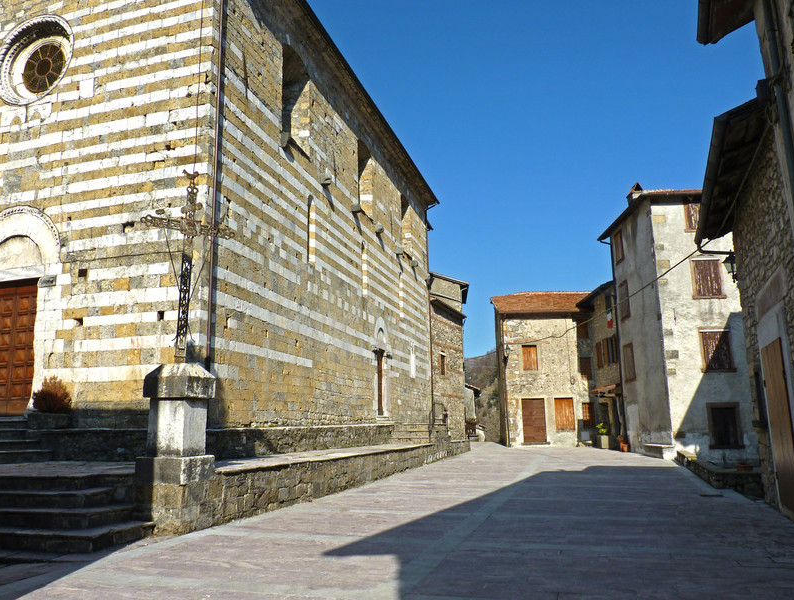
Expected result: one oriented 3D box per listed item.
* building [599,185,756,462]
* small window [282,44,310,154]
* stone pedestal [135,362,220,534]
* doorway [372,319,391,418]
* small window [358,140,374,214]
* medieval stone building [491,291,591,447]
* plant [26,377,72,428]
[{"bbox_3d":[12.255,1.305,25.850,5.300,9.900,6.200,-2,-11,5],"label":"building"},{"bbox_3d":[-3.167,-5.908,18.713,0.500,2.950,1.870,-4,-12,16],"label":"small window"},{"bbox_3d":[-3.353,2.201,9.434,0.820,2.463,0.820,-4,-12,16],"label":"stone pedestal"},{"bbox_3d":[-0.707,2.747,25.100,0.500,4.050,2.150,-4,-12,16],"label":"doorway"},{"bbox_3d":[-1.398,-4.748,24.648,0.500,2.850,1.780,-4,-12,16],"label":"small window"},{"bbox_3d":[8.352,4.094,35.895,5.400,8.300,6.800,-2,-11,5],"label":"medieval stone building"},{"bbox_3d":[-7.740,2.290,13.939,0.920,1.120,0.850,-4,-12,16],"label":"plant"}]

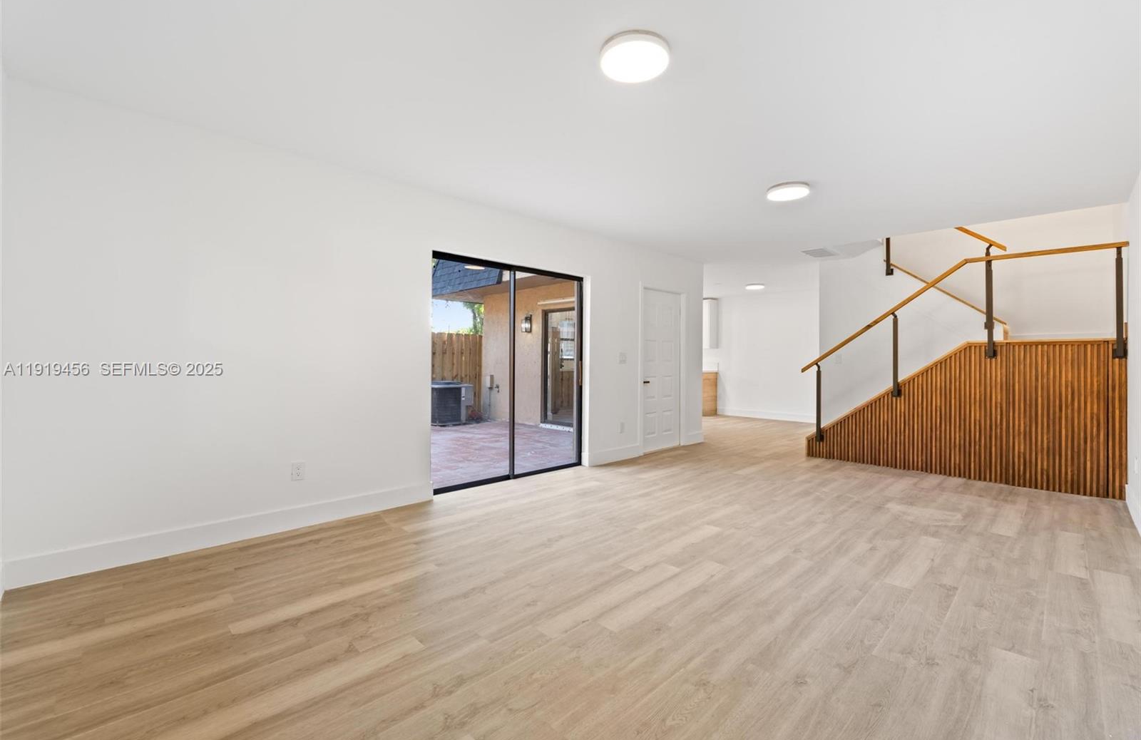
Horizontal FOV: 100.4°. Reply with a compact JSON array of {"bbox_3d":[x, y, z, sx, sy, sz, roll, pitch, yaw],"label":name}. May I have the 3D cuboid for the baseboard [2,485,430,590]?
[{"bbox_3d":[-1.905,0.975,3.031,2.203,0.142,0.018,-1,2,-43],"label":"baseboard"}]

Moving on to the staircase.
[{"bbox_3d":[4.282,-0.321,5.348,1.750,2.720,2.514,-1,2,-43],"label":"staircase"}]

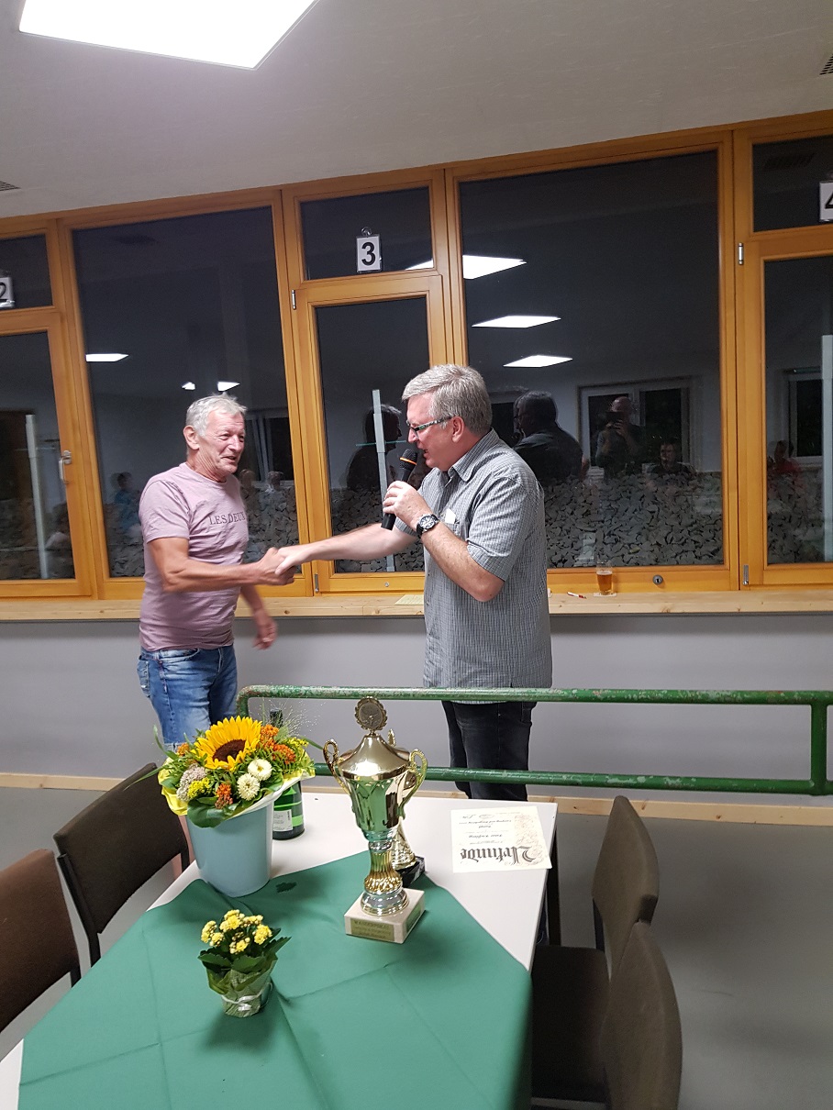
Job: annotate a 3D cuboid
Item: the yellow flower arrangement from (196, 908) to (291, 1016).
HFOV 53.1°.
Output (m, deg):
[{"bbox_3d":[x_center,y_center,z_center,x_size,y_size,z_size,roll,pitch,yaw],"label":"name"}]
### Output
[{"bbox_3d":[-0.287,0.671,1.386,0.150,0.175,0.135,-6,8,-15],"label":"yellow flower arrangement"}]

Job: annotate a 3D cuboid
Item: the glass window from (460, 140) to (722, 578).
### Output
[{"bbox_3d":[0.734,-0.756,3.501,1.025,1.645,0.060,-2,9,14],"label":"glass window"}]

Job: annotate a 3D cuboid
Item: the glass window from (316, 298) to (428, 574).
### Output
[{"bbox_3d":[-0.168,-0.517,3.753,0.520,1.200,0.060,-2,9,14],"label":"glass window"}]

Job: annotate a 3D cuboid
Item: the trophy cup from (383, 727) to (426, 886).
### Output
[{"bbox_3d":[-0.040,0.525,1.763,0.100,0.325,0.100,2,10,35],"label":"trophy cup"}]

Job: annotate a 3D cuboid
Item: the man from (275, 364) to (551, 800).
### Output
[{"bbox_3d":[-0.015,0.386,2.511,0.830,1.850,0.560,-4,8,-1],"label":"man"}]

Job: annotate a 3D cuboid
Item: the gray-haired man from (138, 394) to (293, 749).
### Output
[{"bbox_3d":[-0.691,0.384,2.890,0.660,1.820,0.520,0,9,22],"label":"gray-haired man"}]

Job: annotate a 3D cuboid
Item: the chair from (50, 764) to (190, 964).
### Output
[{"bbox_3d":[-0.521,1.005,2.098,0.540,0.820,0.470,-2,8,14],"label":"chair"}]

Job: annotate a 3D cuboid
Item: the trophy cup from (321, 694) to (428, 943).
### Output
[{"bbox_3d":[-0.072,0.489,1.577,0.210,0.456,0.145,0,9,22],"label":"trophy cup"}]

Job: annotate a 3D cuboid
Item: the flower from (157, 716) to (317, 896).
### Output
[{"bbox_3d":[-0.378,0.536,1.781,0.320,0.340,0.310,-6,8,-14],"label":"flower"}]

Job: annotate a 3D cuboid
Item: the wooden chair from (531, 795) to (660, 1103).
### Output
[{"bbox_3d":[0.238,0.999,1.813,0.540,0.820,0.470,-2,8,12],"label":"wooden chair"}]

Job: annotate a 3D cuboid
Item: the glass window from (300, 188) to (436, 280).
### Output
[{"bbox_3d":[-0.217,-1.395,3.635,0.585,0.335,0.050,-2,8,14],"label":"glass window"}]

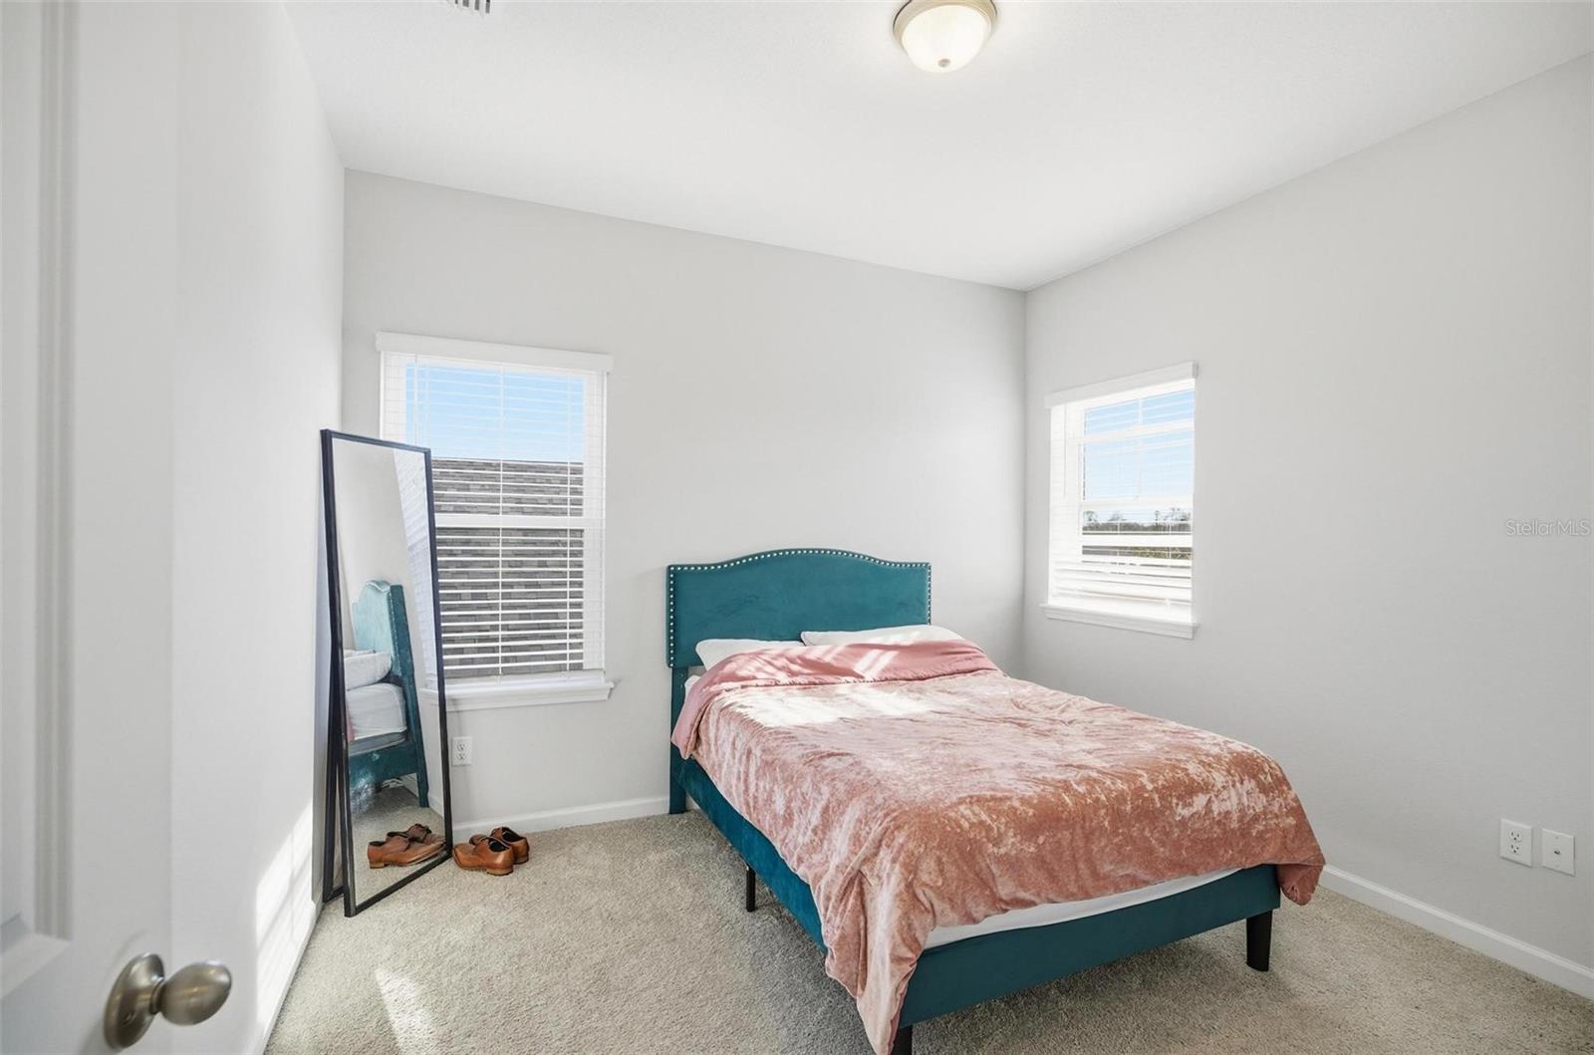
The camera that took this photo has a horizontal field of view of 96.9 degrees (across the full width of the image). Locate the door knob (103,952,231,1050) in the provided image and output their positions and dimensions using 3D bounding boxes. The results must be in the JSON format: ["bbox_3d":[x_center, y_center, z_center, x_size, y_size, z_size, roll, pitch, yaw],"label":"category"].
[{"bbox_3d":[-0.535,0.406,0.615,0.071,0.067,0.067,0,0,-14],"label":"door knob"}]

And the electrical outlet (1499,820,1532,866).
[{"bbox_3d":[2.224,0.976,2.187,0.008,0.117,0.071,0,0,-24],"label":"electrical outlet"}]

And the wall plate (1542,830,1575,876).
[{"bbox_3d":[2.263,0.966,2.101,0.008,0.115,0.070,0,0,-24],"label":"wall plate"}]

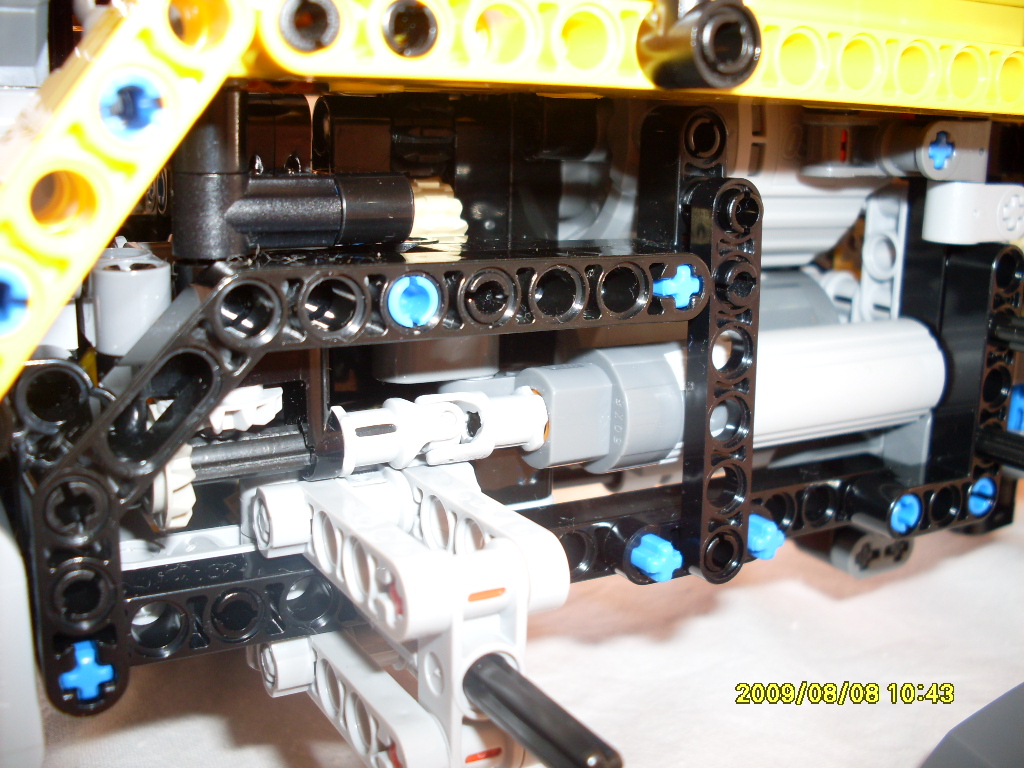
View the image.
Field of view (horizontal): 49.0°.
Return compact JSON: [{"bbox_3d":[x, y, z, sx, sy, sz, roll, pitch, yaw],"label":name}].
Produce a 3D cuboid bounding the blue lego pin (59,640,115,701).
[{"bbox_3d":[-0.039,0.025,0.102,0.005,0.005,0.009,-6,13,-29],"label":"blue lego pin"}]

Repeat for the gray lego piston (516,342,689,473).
[{"bbox_3d":[0.010,0.004,0.134,0.018,0.015,0.015,-6,13,-29],"label":"gray lego piston"}]

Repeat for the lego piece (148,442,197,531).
[{"bbox_3d":[-0.034,0.008,0.109,0.006,0.012,0.012,-6,13,-29],"label":"lego piece"}]

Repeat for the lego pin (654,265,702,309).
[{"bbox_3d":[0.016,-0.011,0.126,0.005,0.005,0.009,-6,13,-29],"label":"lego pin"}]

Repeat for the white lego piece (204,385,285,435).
[{"bbox_3d":[-0.028,0.002,0.112,0.012,0.005,0.012,-6,13,-29],"label":"white lego piece"}]

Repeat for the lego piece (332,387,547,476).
[{"bbox_3d":[-0.008,0.005,0.124,0.024,0.008,0.008,-6,13,-29],"label":"lego piece"}]

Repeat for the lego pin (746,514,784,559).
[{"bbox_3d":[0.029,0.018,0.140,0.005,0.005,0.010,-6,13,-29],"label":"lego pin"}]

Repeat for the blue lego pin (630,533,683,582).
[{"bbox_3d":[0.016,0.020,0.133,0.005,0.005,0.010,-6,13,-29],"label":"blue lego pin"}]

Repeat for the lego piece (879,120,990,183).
[{"bbox_3d":[0.053,-0.030,0.143,0.015,0.007,0.008,-6,13,-29],"label":"lego piece"}]

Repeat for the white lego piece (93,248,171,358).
[{"bbox_3d":[-0.037,-0.008,0.109,0.007,0.010,0.007,-6,13,-29],"label":"white lego piece"}]

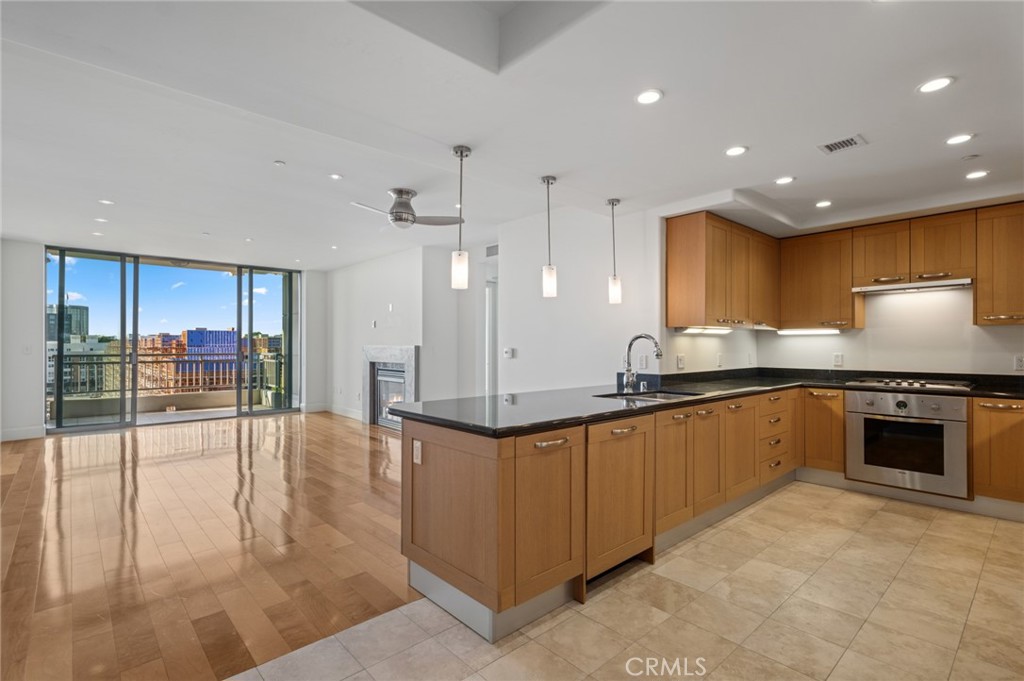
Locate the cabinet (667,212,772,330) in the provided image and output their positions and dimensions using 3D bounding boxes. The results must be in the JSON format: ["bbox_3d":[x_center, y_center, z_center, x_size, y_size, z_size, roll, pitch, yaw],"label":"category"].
[{"bbox_3d":[1.992,-0.558,4.448,1.561,0.906,0.344,1,-1,-42],"label":"cabinet"}]

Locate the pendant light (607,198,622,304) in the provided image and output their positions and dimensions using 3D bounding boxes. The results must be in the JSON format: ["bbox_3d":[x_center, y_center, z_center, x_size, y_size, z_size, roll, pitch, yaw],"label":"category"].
[{"bbox_3d":[0.833,-0.718,3.928,0.108,0.835,0.108,0,-1,0],"label":"pendant light"}]

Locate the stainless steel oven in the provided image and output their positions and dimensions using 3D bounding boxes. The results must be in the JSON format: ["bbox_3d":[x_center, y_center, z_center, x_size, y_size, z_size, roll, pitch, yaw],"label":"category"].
[{"bbox_3d":[3.336,0.809,4.064,0.580,0.751,0.762,1,-1,-42],"label":"stainless steel oven"}]

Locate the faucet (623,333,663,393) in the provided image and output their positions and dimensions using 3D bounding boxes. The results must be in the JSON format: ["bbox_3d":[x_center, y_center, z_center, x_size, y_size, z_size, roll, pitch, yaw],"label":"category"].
[{"bbox_3d":[0.965,0.169,3.525,0.105,0.435,0.310,1,-1,-42],"label":"faucet"}]

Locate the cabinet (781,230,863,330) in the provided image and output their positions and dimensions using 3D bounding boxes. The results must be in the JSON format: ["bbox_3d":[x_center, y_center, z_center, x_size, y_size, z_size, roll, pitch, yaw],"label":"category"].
[{"bbox_3d":[3.005,-0.557,4.703,0.325,0.906,0.633,1,-1,-42],"label":"cabinet"}]

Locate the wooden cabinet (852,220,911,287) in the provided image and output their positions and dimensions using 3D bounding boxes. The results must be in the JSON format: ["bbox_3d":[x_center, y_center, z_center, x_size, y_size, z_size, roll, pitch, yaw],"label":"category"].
[{"bbox_3d":[3.342,-0.750,4.331,0.325,0.531,0.406,1,-1,-42],"label":"wooden cabinet"}]

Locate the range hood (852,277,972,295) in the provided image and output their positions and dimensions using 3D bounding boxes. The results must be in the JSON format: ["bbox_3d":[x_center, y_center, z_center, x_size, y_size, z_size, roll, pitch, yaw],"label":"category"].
[{"bbox_3d":[3.454,-0.463,4.181,0.355,0.057,0.778,1,-1,-42],"label":"range hood"}]

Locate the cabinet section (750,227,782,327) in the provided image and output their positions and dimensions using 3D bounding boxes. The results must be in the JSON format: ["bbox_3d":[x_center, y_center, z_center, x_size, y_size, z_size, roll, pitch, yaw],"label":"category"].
[{"bbox_3d":[2.291,-0.549,4.687,0.726,0.896,0.344,1,-1,-42],"label":"cabinet section"}]

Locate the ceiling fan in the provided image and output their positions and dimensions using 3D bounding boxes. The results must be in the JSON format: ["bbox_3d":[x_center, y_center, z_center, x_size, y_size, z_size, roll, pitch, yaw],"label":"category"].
[{"bbox_3d":[-0.958,-1.219,4.506,1.020,0.358,1.060,0,-1,-5],"label":"ceiling fan"}]

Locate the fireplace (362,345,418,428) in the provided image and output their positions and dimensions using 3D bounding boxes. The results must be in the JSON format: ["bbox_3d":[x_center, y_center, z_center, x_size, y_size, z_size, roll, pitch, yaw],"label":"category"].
[{"bbox_3d":[-1.804,0.719,7.357,0.220,1.275,1.640,1,-1,-42],"label":"fireplace"}]

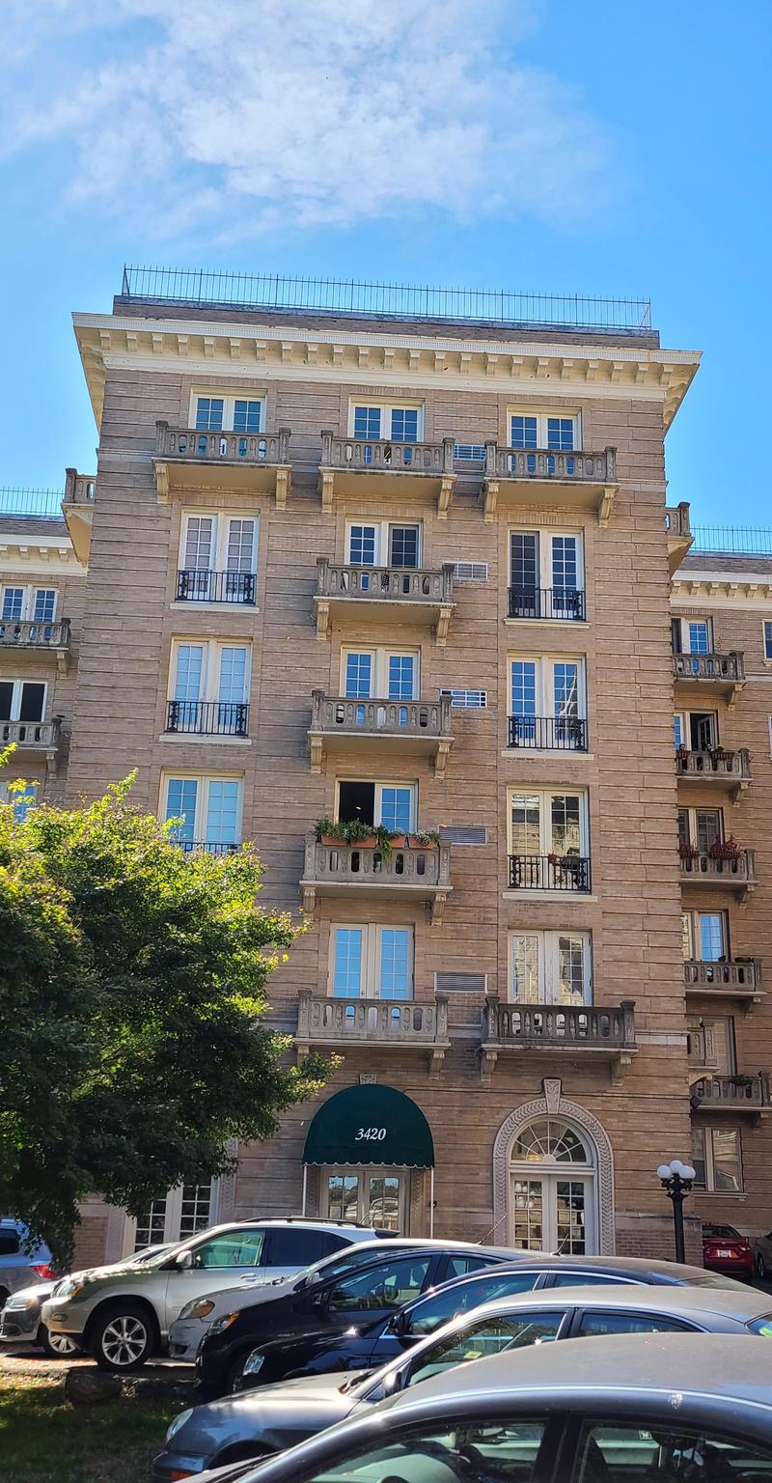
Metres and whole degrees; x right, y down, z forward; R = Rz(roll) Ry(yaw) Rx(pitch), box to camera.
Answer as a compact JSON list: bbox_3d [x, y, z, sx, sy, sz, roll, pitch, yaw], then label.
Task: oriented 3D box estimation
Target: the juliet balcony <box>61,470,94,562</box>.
[{"bbox_3d":[-7.319,-5.283,36.705,0.950,1.530,3.100,2,-19,-4],"label":"juliet balcony"}]

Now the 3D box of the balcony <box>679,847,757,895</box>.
[{"bbox_3d":[9.003,3.808,42.374,3.070,1.310,1.030,2,-18,-4],"label":"balcony"}]

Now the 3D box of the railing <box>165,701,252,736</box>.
[{"bbox_3d":[-3.914,-0.496,32.613,1.800,0.690,0.130,3,-18,-3],"label":"railing"}]

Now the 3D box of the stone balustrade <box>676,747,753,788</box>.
[{"bbox_3d":[9.056,0.847,43.357,3.050,1.090,1.030,2,-18,-4],"label":"stone balustrade"}]

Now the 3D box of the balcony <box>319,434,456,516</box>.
[{"bbox_3d":[0.020,-5.892,33.112,3.040,1.509,1.030,3,-19,-3],"label":"balcony"}]

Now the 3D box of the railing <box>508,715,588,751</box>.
[{"bbox_3d":[3.486,-0.157,32.002,1.758,0.705,0.080,2,-18,-4],"label":"railing"}]

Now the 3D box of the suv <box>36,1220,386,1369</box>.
[{"bbox_3d":[-1.990,6.956,18.707,4.770,1.710,1.910,8,-19,-18],"label":"suv"}]

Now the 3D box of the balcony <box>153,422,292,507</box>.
[{"bbox_3d":[-3.601,-6.091,32.866,3.040,1.470,1.030,2,-18,-4],"label":"balcony"}]

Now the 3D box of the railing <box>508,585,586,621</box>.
[{"bbox_3d":[3.580,-3.046,32.965,1.755,0.714,0.080,2,-18,-4],"label":"railing"}]

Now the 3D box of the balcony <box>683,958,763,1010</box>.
[{"bbox_3d":[9.108,6.886,41.934,3.100,1.350,1.000,2,-19,-4],"label":"balcony"}]

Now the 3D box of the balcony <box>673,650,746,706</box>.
[{"bbox_3d":[9.464,-1.874,46.008,3.170,1.560,1.040,3,-18,-3],"label":"balcony"}]

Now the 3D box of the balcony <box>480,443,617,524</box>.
[{"bbox_3d":[3.802,-5.964,34.537,3.170,1.560,1.040,3,-18,-3],"label":"balcony"}]

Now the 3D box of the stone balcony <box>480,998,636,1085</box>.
[{"bbox_3d":[3.371,5.966,29.420,3.066,1.533,1.030,3,-19,-3],"label":"stone balcony"}]

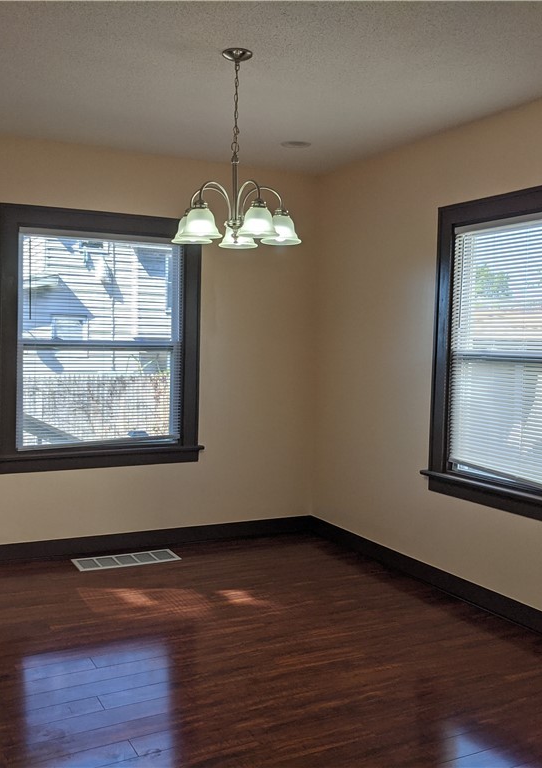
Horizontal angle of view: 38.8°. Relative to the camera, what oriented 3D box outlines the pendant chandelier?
[{"bbox_3d":[-0.153,-1.038,3.394,0.595,0.810,0.595,1,3,0],"label":"pendant chandelier"}]

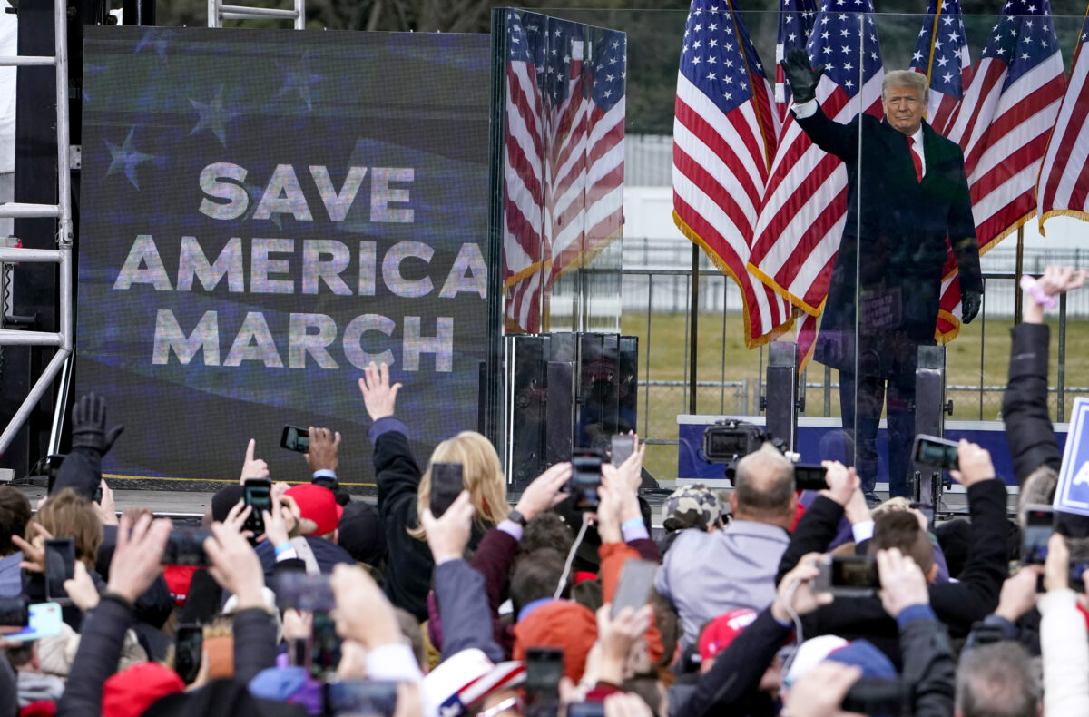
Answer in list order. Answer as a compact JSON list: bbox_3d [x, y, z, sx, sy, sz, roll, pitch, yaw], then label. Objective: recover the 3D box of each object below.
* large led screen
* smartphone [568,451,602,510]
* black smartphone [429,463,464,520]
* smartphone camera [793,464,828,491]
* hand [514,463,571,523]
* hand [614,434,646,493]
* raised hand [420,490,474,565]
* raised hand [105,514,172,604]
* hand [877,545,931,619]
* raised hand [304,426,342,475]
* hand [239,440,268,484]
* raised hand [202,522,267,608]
[{"bbox_3d":[-1.048,-0.453,45.000,2.000,2.000,0.120,2,2,9],"label":"large led screen"},{"bbox_3d":[0.117,0.333,27.700,0.078,0.157,0.012,0,2,0],"label":"smartphone"},{"bbox_3d":[-0.237,0.324,24.600,0.075,0.152,0.010,3,-4,0],"label":"black smartphone"},{"bbox_3d":[0.805,0.356,30.500,0.152,0.075,0.010,1,1,0],"label":"smartphone camera"},{"bbox_3d":[0.001,0.344,26.300,0.090,0.180,0.080,37,-14,32],"label":"hand"},{"bbox_3d":[0.260,0.315,31.000,0.090,0.190,0.075,-2,3,-37],"label":"hand"},{"bbox_3d":[-0.234,0.403,24.500,0.120,0.178,0.085,1,1,0],"label":"raised hand"},{"bbox_3d":[-0.862,0.425,21.700,0.120,0.185,0.085,16,-6,11],"label":"raised hand"},{"bbox_3d":[0.772,0.483,22.000,0.108,0.155,0.090,-10,-6,-16],"label":"hand"},{"bbox_3d":[-0.692,0.285,32.000,0.105,0.155,0.080,0,2,-9],"label":"raised hand"},{"bbox_3d":[-0.896,0.320,31.500,0.092,0.150,0.075,0,2,0],"label":"hand"},{"bbox_3d":[-0.658,0.438,21.700,0.110,0.185,0.085,-1,2,-23],"label":"raised hand"}]

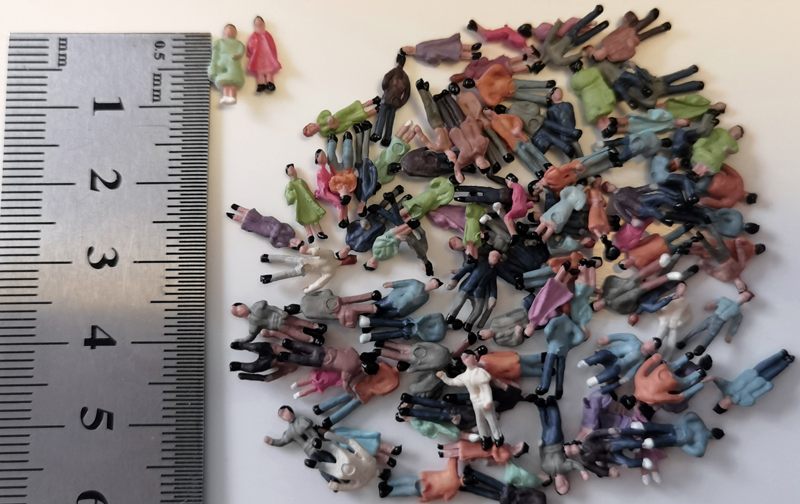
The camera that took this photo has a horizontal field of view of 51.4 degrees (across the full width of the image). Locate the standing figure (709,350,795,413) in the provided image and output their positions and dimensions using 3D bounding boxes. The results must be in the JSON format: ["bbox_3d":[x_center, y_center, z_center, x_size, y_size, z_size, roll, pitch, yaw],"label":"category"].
[{"bbox_3d":[0.043,0.015,0.102,0.013,0.003,0.006,-34,84,-6],"label":"standing figure"}]

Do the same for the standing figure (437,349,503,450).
[{"bbox_3d":[0.008,0.018,0.099,0.007,0.003,0.012,-14,87,-4],"label":"standing figure"}]

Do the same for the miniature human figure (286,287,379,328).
[{"bbox_3d":[-0.008,0.007,0.102,0.011,0.003,0.005,-4,82,-2],"label":"miniature human figure"}]

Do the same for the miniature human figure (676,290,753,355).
[{"bbox_3d":[0.040,0.009,0.104,0.011,0.003,0.005,-41,85,-7],"label":"miniature human figure"}]

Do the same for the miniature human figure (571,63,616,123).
[{"bbox_3d":[0.025,-0.020,0.106,0.004,0.003,0.011,-24,83,-5],"label":"miniature human figure"}]

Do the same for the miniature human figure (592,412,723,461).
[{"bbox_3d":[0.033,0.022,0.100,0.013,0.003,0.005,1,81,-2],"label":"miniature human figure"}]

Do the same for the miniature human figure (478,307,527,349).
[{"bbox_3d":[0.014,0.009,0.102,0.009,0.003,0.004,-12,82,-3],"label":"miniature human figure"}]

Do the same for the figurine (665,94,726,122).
[{"bbox_3d":[0.037,-0.018,0.107,0.010,0.003,0.003,-2,81,-1],"label":"figurine"}]

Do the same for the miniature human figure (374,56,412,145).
[{"bbox_3d":[-0.001,-0.019,0.107,0.004,0.003,0.013,12,81,-12],"label":"miniature human figure"}]

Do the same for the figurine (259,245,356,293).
[{"bbox_3d":[-0.011,0.002,0.103,0.012,0.003,0.006,-5,82,-2],"label":"figurine"}]

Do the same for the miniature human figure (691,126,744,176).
[{"bbox_3d":[0.041,-0.013,0.106,0.008,0.004,0.005,-43,85,-2],"label":"miniature human figure"}]

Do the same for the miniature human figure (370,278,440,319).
[{"bbox_3d":[0.000,0.006,0.103,0.011,0.003,0.005,-27,83,-5],"label":"miniature human figure"}]

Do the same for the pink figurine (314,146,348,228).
[{"bbox_3d":[-0.009,-0.008,0.105,0.004,0.003,0.010,-6,80,30],"label":"pink figurine"}]

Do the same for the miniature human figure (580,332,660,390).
[{"bbox_3d":[0.028,0.013,0.102,0.010,0.004,0.006,-26,83,0],"label":"miniature human figure"}]

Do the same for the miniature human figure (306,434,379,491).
[{"bbox_3d":[-0.006,0.025,0.098,0.010,0.003,0.006,14,81,1],"label":"miniature human figure"}]

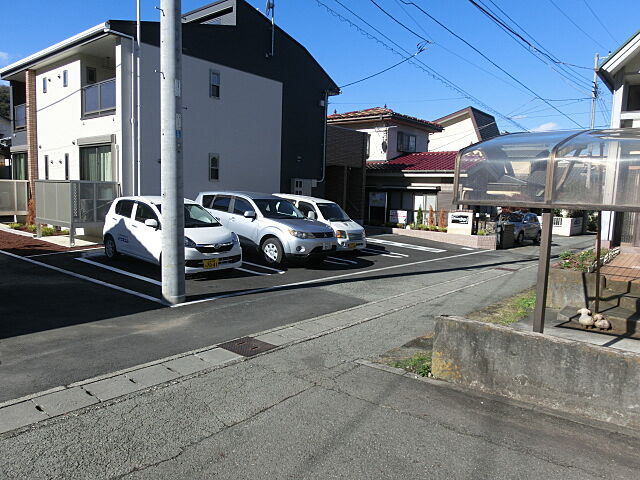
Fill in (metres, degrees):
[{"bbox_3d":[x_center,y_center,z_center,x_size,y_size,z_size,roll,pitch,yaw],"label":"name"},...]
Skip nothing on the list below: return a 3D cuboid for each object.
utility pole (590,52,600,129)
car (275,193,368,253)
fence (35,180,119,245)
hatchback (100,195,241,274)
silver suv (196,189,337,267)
[{"bbox_3d":[19.015,-6.883,32.624,0.340,12.200,0.340,7,8,40],"label":"utility pole"},{"bbox_3d":[-0.190,-0.512,14.240,3.395,1.650,1.475,8,8,40],"label":"car"},{"bbox_3d":[-6.911,-0.815,13.100,2.550,1.670,1.220,7,8,40],"label":"fence"},{"bbox_3d":[-3.095,-0.165,9.760,3.395,1.500,1.475,8,8,41],"label":"hatchback"},{"bbox_3d":[-1.609,-0.465,12.710,4.620,1.680,1.800,8,8,39],"label":"silver suv"}]

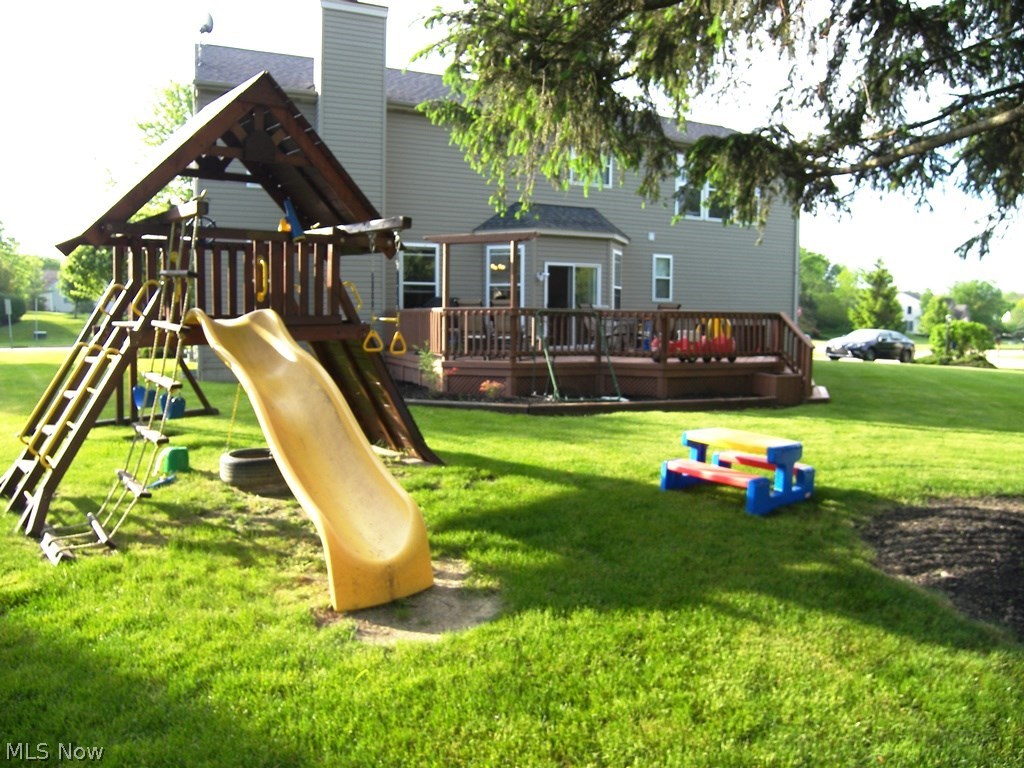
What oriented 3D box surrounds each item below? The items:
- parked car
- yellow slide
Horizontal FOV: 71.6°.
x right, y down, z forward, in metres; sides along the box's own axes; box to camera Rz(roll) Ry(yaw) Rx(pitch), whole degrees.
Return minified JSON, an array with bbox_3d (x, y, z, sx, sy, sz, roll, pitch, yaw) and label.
[{"bbox_3d":[15.838,-1.675,31.300,4.600,1.430,1.780,-3,7,-31],"label":"parked car"},{"bbox_3d":[-1.371,0.287,4.435,0.600,1.480,2.200,-5,8,-41],"label":"yellow slide"}]

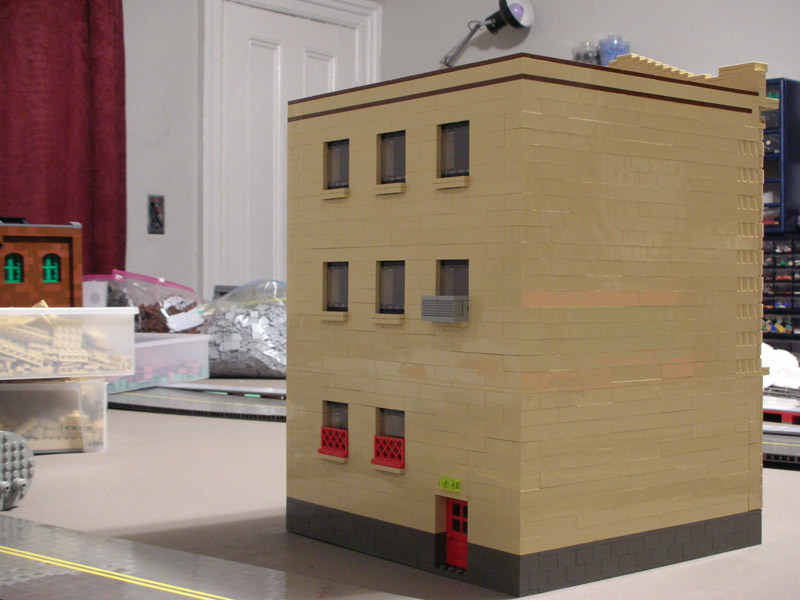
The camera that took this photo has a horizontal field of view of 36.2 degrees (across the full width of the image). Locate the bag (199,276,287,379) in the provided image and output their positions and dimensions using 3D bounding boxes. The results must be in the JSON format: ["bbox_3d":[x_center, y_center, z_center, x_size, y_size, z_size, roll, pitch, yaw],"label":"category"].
[{"bbox_3d":[-0.229,0.049,2.220,0.240,0.176,0.170,0,1,0],"label":"bag"}]

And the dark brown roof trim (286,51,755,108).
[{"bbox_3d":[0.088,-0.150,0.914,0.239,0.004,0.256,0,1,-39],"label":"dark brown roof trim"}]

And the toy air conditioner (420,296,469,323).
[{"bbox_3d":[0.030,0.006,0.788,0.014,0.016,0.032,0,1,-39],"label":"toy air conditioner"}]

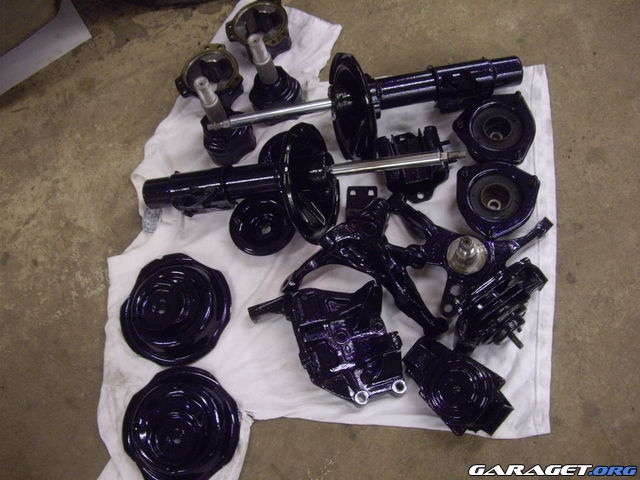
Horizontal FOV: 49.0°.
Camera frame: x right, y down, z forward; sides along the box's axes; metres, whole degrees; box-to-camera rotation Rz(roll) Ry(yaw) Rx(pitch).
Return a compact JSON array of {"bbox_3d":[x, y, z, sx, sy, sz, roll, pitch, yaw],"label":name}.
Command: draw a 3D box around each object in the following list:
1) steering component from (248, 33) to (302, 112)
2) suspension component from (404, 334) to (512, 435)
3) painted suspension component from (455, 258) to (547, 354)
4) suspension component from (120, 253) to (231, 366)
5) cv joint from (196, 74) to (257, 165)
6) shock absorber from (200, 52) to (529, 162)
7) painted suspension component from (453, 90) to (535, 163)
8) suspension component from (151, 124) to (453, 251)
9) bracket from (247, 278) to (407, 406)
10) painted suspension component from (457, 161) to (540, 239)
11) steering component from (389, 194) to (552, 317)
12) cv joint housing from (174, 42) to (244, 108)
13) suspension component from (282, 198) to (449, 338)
[{"bbox_3d":[-0.088,-0.272,1.183,0.090,0.175,0.090,0,73,6],"label":"steering component"},{"bbox_3d":[0.215,0.228,1.092,0.174,0.080,0.105,39,79,13],"label":"suspension component"},{"bbox_3d":[0.278,0.111,1.065,0.170,0.100,0.113,-35,73,-6],"label":"painted suspension component"},{"bbox_3d":[-0.238,0.112,1.149,0.186,0.035,0.188,-5,72,4],"label":"suspension component"},{"bbox_3d":[-0.179,-0.223,1.236,0.096,0.180,0.096,-4,63,7],"label":"cv joint"},{"bbox_3d":[0.084,-0.230,1.161,0.540,0.175,0.190,-12,71,-9],"label":"shock absorber"},{"bbox_3d":[0.299,-0.184,1.208,0.135,0.055,0.144,-4,63,7],"label":"painted suspension component"},{"bbox_3d":[-0.044,-0.099,1.146,0.571,0.195,0.195,-5,62,21],"label":"suspension component"},{"bbox_3d":[0.014,0.159,1.084,0.217,0.085,0.209,-17,72,0],"label":"bracket"},{"bbox_3d":[0.308,-0.067,1.213,0.138,0.050,0.125,8,68,12],"label":"painted suspension component"},{"bbox_3d":[0.237,0.008,1.088,0.249,0.110,0.215,-4,63,7],"label":"steering component"},{"bbox_3d":[-0.191,-0.282,1.271,0.116,0.073,0.112,-3,73,2],"label":"cv joint housing"},{"bbox_3d":[0.061,0.075,1.098,0.217,0.100,0.236,-26,72,-3],"label":"suspension component"}]

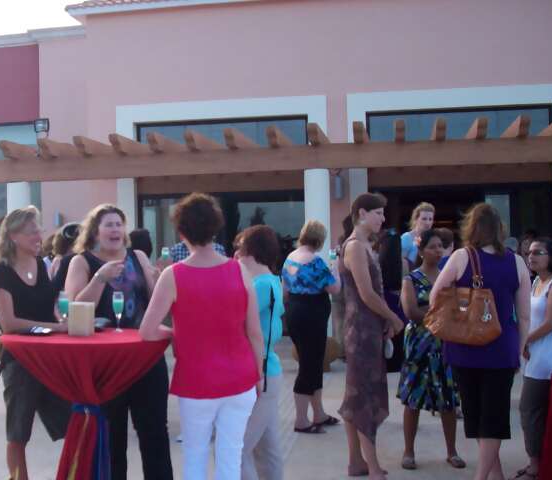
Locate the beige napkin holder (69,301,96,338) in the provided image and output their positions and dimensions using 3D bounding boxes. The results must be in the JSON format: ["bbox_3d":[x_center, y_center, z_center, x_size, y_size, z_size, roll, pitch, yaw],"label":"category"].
[{"bbox_3d":[-0.844,0.346,2.970,0.107,0.136,0.090,-1,0,-12],"label":"beige napkin holder"}]

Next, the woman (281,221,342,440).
[{"bbox_3d":[0.282,0.679,5.567,0.470,1.690,0.380,-1,-1,33],"label":"woman"}]

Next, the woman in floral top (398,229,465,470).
[{"bbox_3d":[1.032,0.705,4.579,0.470,1.590,0.370,-1,-1,-25],"label":"woman in floral top"}]

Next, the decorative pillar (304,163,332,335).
[{"bbox_3d":[0.530,0.278,8.388,0.310,2.300,0.310,-1,-1,10],"label":"decorative pillar"}]

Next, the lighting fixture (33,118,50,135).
[{"bbox_3d":[-3.010,-1.460,8.800,0.200,0.200,0.150,-1,-1,3],"label":"lighting fixture"}]

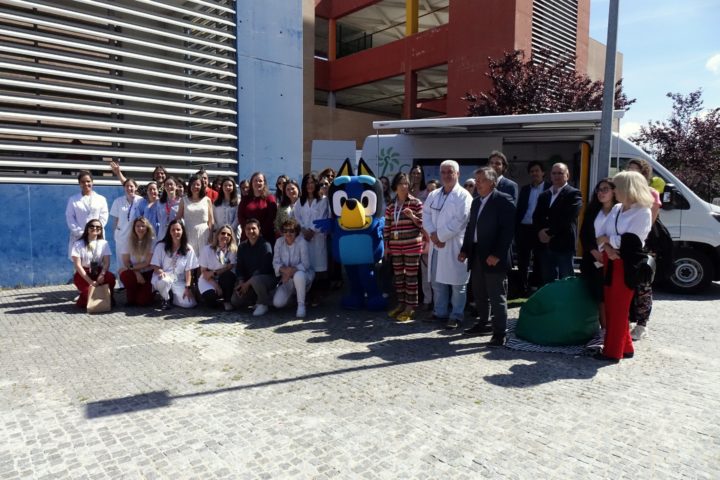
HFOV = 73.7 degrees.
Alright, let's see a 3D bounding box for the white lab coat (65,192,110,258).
[{"bbox_3d":[-3.852,-0.178,6.761,0.560,0.990,0.340,-2,5,-27],"label":"white lab coat"}]

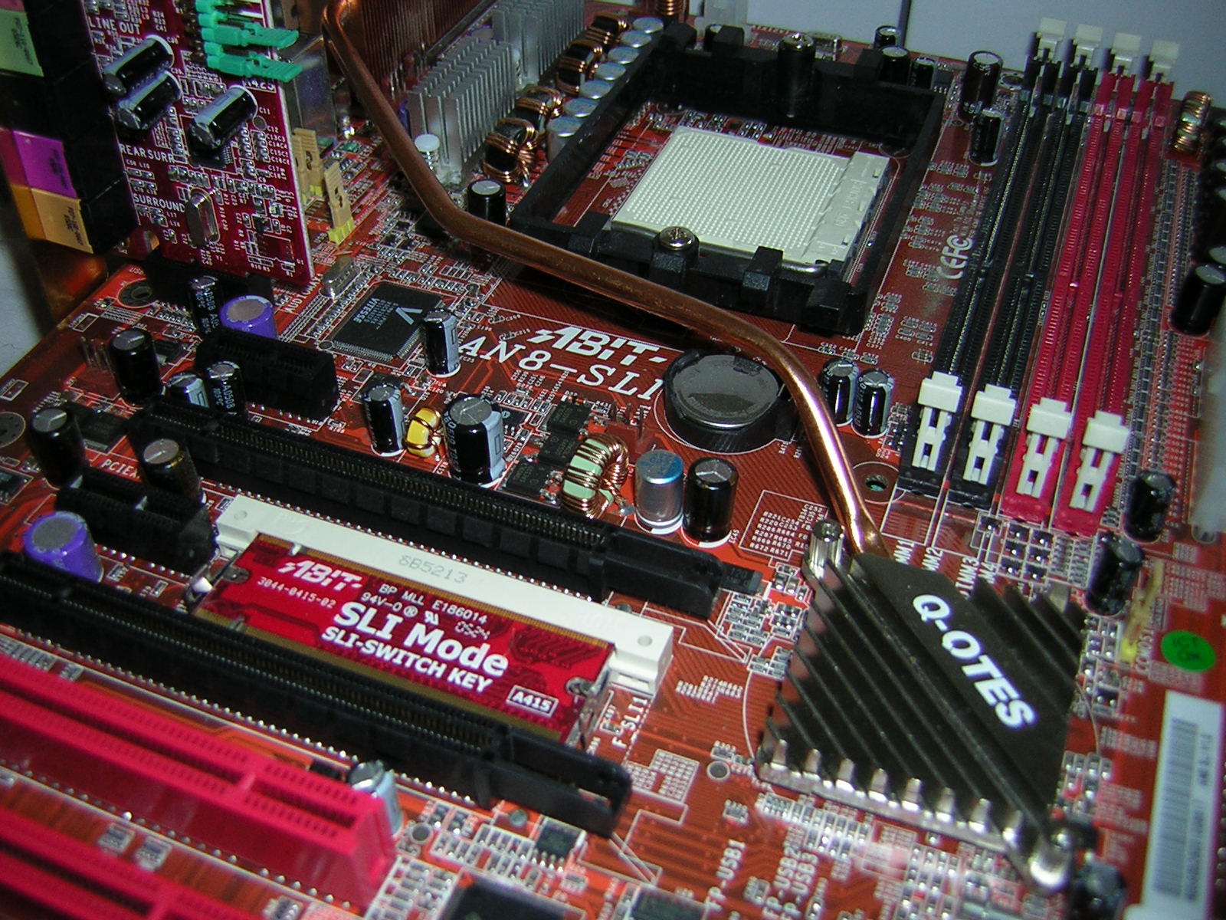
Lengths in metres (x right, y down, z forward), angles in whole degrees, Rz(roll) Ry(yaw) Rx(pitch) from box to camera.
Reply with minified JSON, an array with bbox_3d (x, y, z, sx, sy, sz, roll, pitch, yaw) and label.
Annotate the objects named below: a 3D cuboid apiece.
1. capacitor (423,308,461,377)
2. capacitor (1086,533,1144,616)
[{"bbox_3d":[-0.032,-0.022,0.241,0.006,0.012,0.006,0,44,0],"label":"capacitor"},{"bbox_3d":[0.080,0.018,0.203,0.006,0.012,0.006,15,46,16],"label":"capacitor"}]

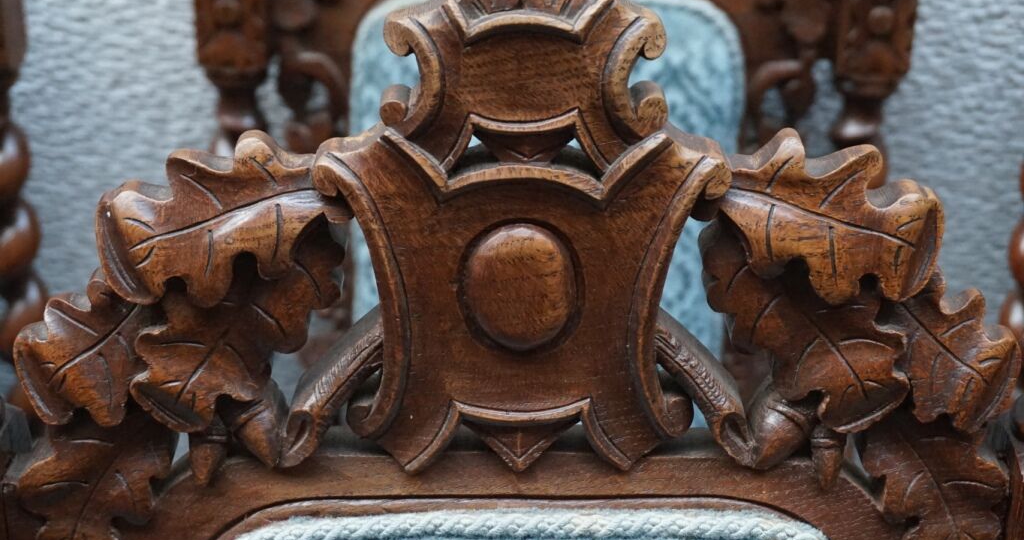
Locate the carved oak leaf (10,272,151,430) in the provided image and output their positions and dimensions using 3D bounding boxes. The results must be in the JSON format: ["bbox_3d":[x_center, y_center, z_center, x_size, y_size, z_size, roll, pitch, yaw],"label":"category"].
[{"bbox_3d":[-0.193,0.036,0.709,0.057,0.066,0.036,0,20,0],"label":"carved oak leaf"}]

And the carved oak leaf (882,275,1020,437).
[{"bbox_3d":[0.199,0.038,0.710,0.054,0.068,0.036,0,20,0],"label":"carved oak leaf"}]

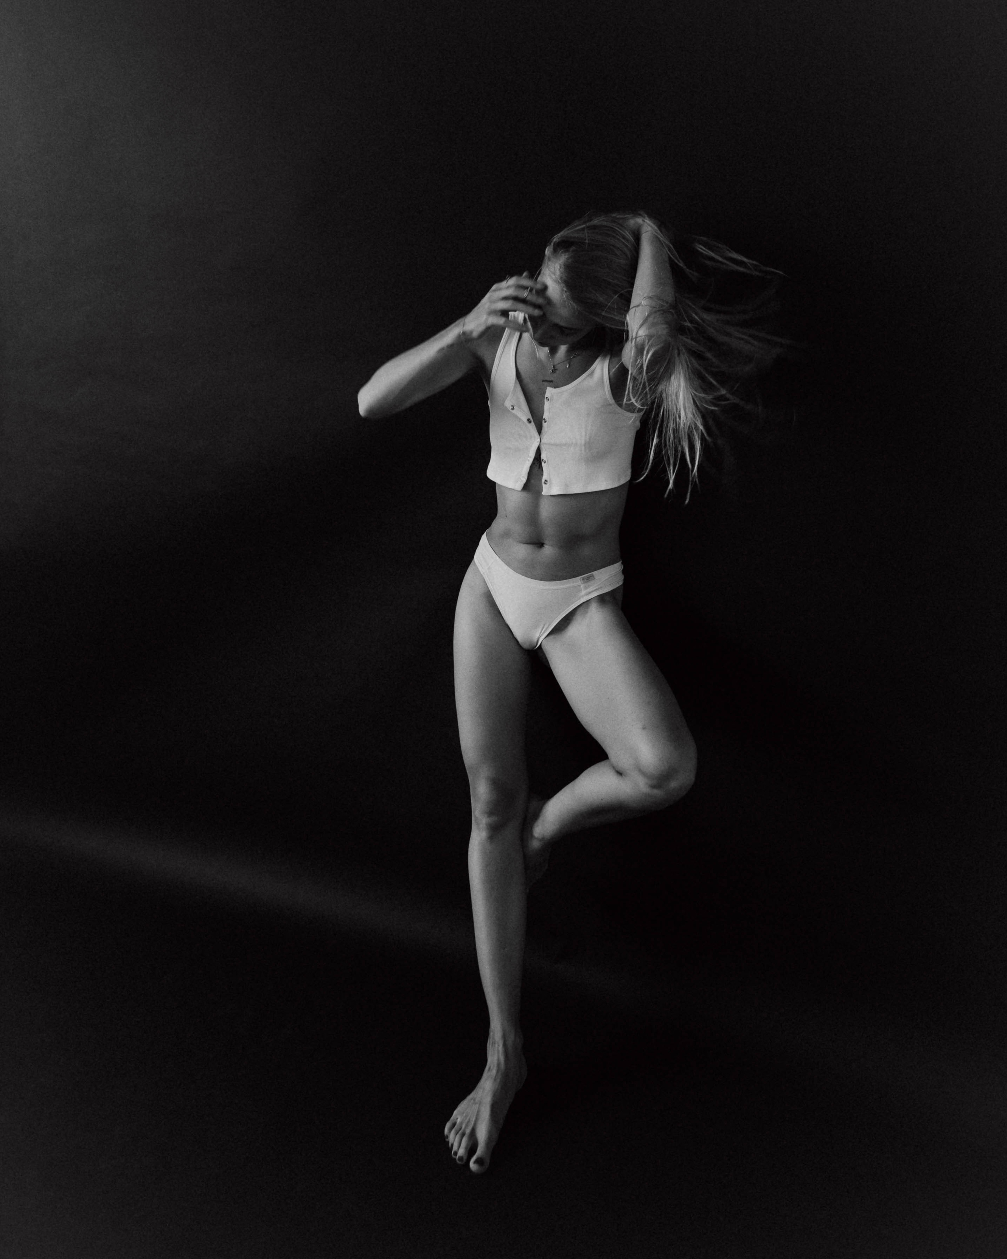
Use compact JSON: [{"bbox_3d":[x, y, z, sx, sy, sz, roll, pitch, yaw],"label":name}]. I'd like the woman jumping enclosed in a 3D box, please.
[{"bbox_3d":[0.120,0.120,2.060,0.760,1.710,0.530,4,7,16],"label":"woman jumping"}]

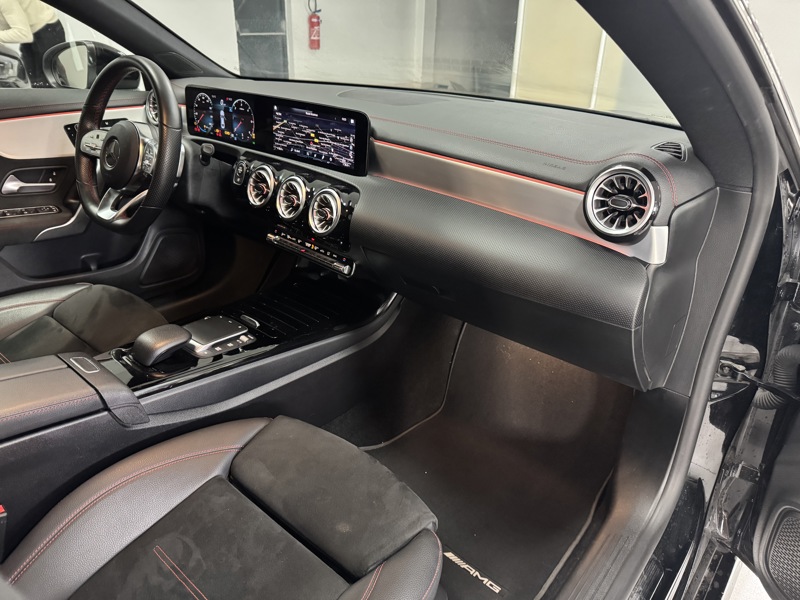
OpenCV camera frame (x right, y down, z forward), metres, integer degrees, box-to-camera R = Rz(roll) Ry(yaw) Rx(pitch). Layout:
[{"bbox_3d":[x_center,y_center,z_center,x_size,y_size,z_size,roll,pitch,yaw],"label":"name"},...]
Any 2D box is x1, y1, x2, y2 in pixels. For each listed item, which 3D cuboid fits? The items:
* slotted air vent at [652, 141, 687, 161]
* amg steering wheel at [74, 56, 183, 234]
[{"bbox_3d":[0.340,-0.188,0.700,0.052,0.037,0.022,5,-18,7],"label":"slotted air vent"},{"bbox_3d":[-0.557,-0.317,1.152,0.370,0.358,0.090,20,12,34],"label":"amg steering wheel"}]

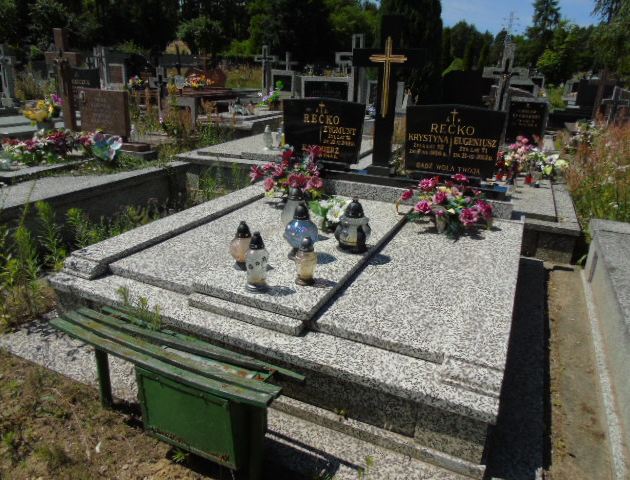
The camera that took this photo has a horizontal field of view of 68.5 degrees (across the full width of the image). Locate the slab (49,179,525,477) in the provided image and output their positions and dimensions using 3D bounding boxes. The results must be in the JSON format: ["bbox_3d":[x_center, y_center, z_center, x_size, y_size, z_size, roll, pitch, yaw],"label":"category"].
[{"bbox_3d":[0.147,0.066,3.127,2.247,0.425,2.677,11,22,23],"label":"slab"}]

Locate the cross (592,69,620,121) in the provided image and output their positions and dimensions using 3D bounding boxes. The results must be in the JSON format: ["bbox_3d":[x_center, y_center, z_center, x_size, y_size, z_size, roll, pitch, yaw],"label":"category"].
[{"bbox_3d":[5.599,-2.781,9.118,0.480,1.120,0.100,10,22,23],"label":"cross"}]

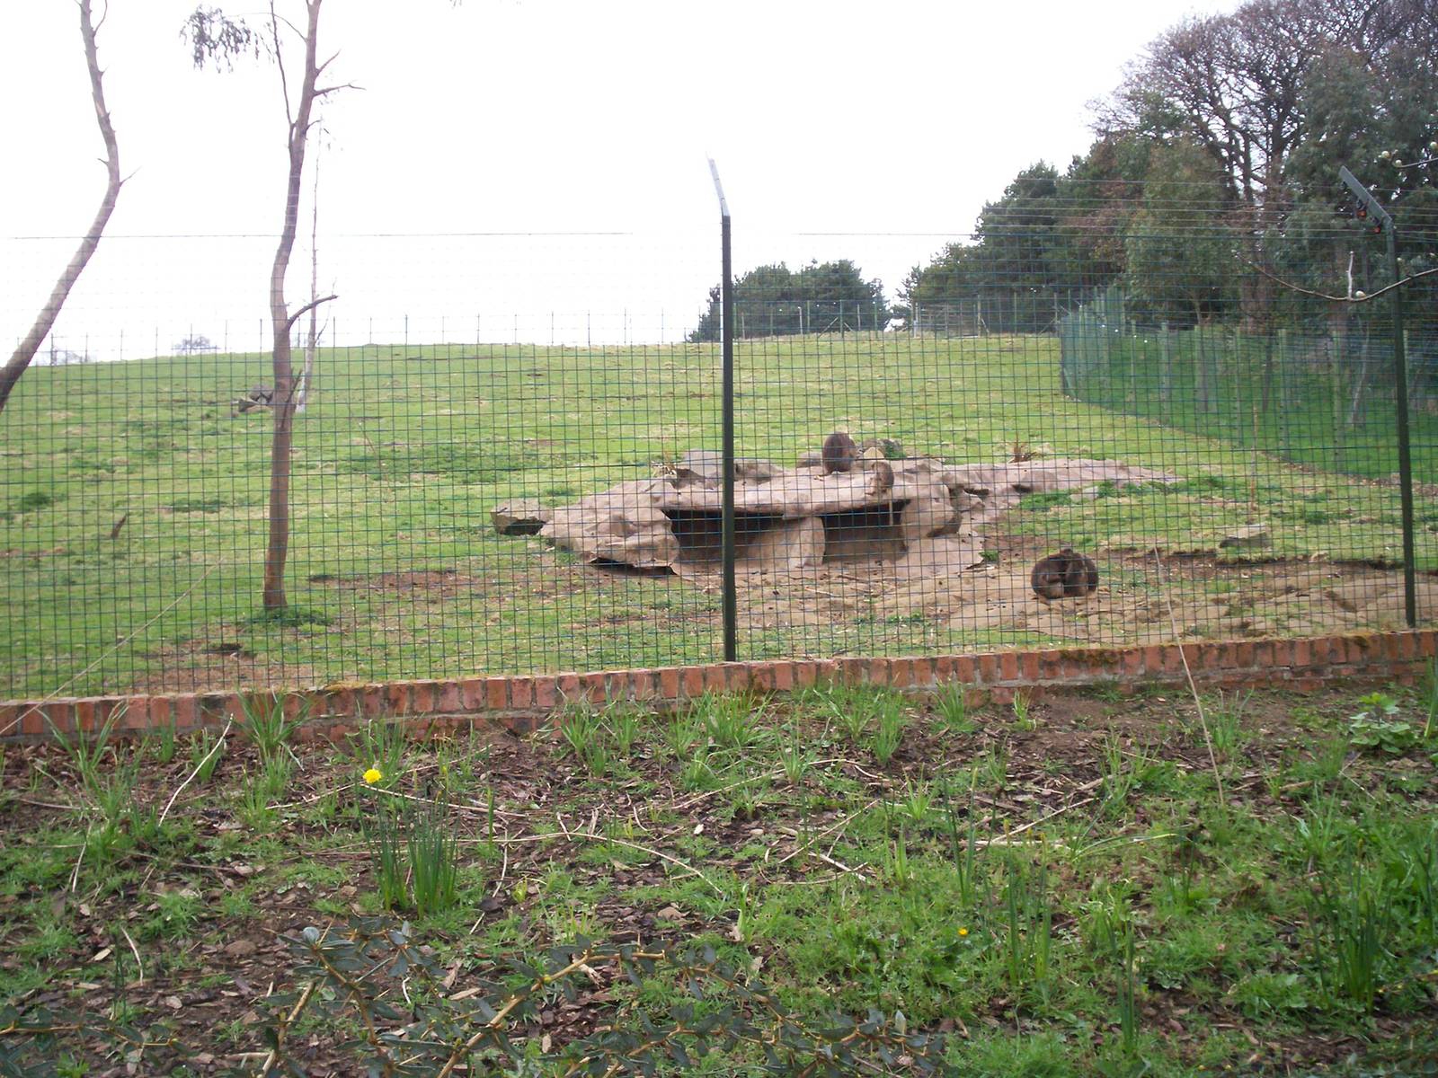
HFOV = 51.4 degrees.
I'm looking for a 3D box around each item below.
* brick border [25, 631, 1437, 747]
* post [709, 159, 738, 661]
[{"bbox_3d":[0.210,0.561,5.445,5.254,0.200,0.215,-2,-1,-10],"label":"brick border"},{"bbox_3d":[0.005,-0.512,5.611,0.042,1.920,0.335,0,-2,-10],"label":"post"}]

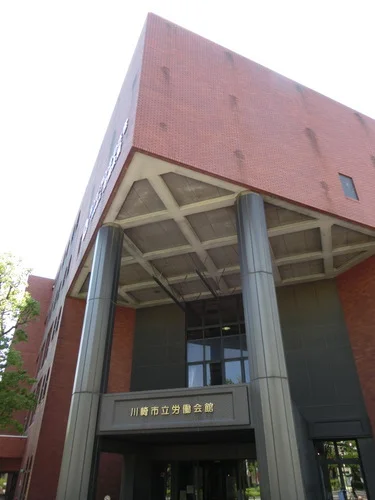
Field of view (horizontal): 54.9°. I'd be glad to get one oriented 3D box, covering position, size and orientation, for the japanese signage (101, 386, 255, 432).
[{"bbox_3d":[-0.468,4.698,10.608,4.730,1.069,0.209,-11,-33,17],"label":"japanese signage"}]

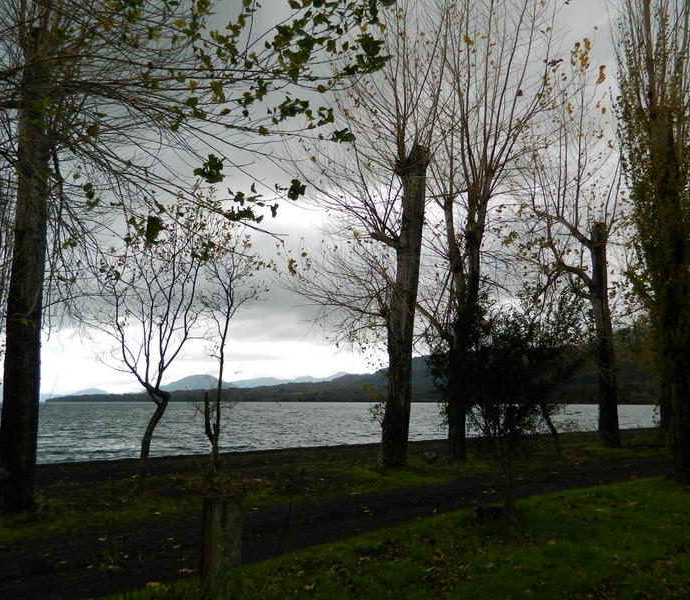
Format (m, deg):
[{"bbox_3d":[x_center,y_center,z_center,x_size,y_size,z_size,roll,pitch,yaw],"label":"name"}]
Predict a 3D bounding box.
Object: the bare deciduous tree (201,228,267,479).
[{"bbox_3d":[-2.495,1.018,12.920,1.472,5.522,1.308,2,-10,-12],"label":"bare deciduous tree"}]

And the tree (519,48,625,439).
[{"bbox_3d":[8.848,-2.568,22.550,3.875,15.887,3.488,-4,-11,24],"label":"tree"}]

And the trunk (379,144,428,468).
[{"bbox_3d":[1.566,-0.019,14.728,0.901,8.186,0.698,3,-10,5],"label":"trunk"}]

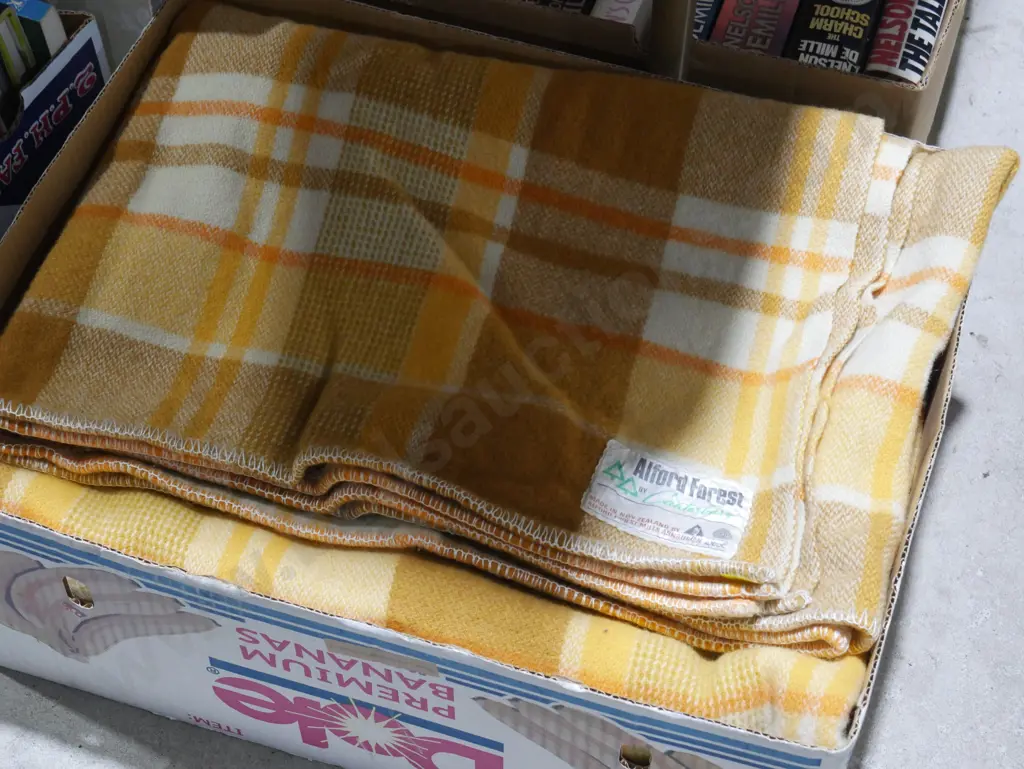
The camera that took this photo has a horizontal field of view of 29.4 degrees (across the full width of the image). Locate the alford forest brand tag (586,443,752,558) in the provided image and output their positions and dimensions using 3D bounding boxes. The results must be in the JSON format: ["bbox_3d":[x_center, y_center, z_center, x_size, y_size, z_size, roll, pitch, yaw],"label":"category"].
[{"bbox_3d":[0.077,0.056,0.958,0.076,0.004,0.040,18,62,13],"label":"alford forest brand tag"}]

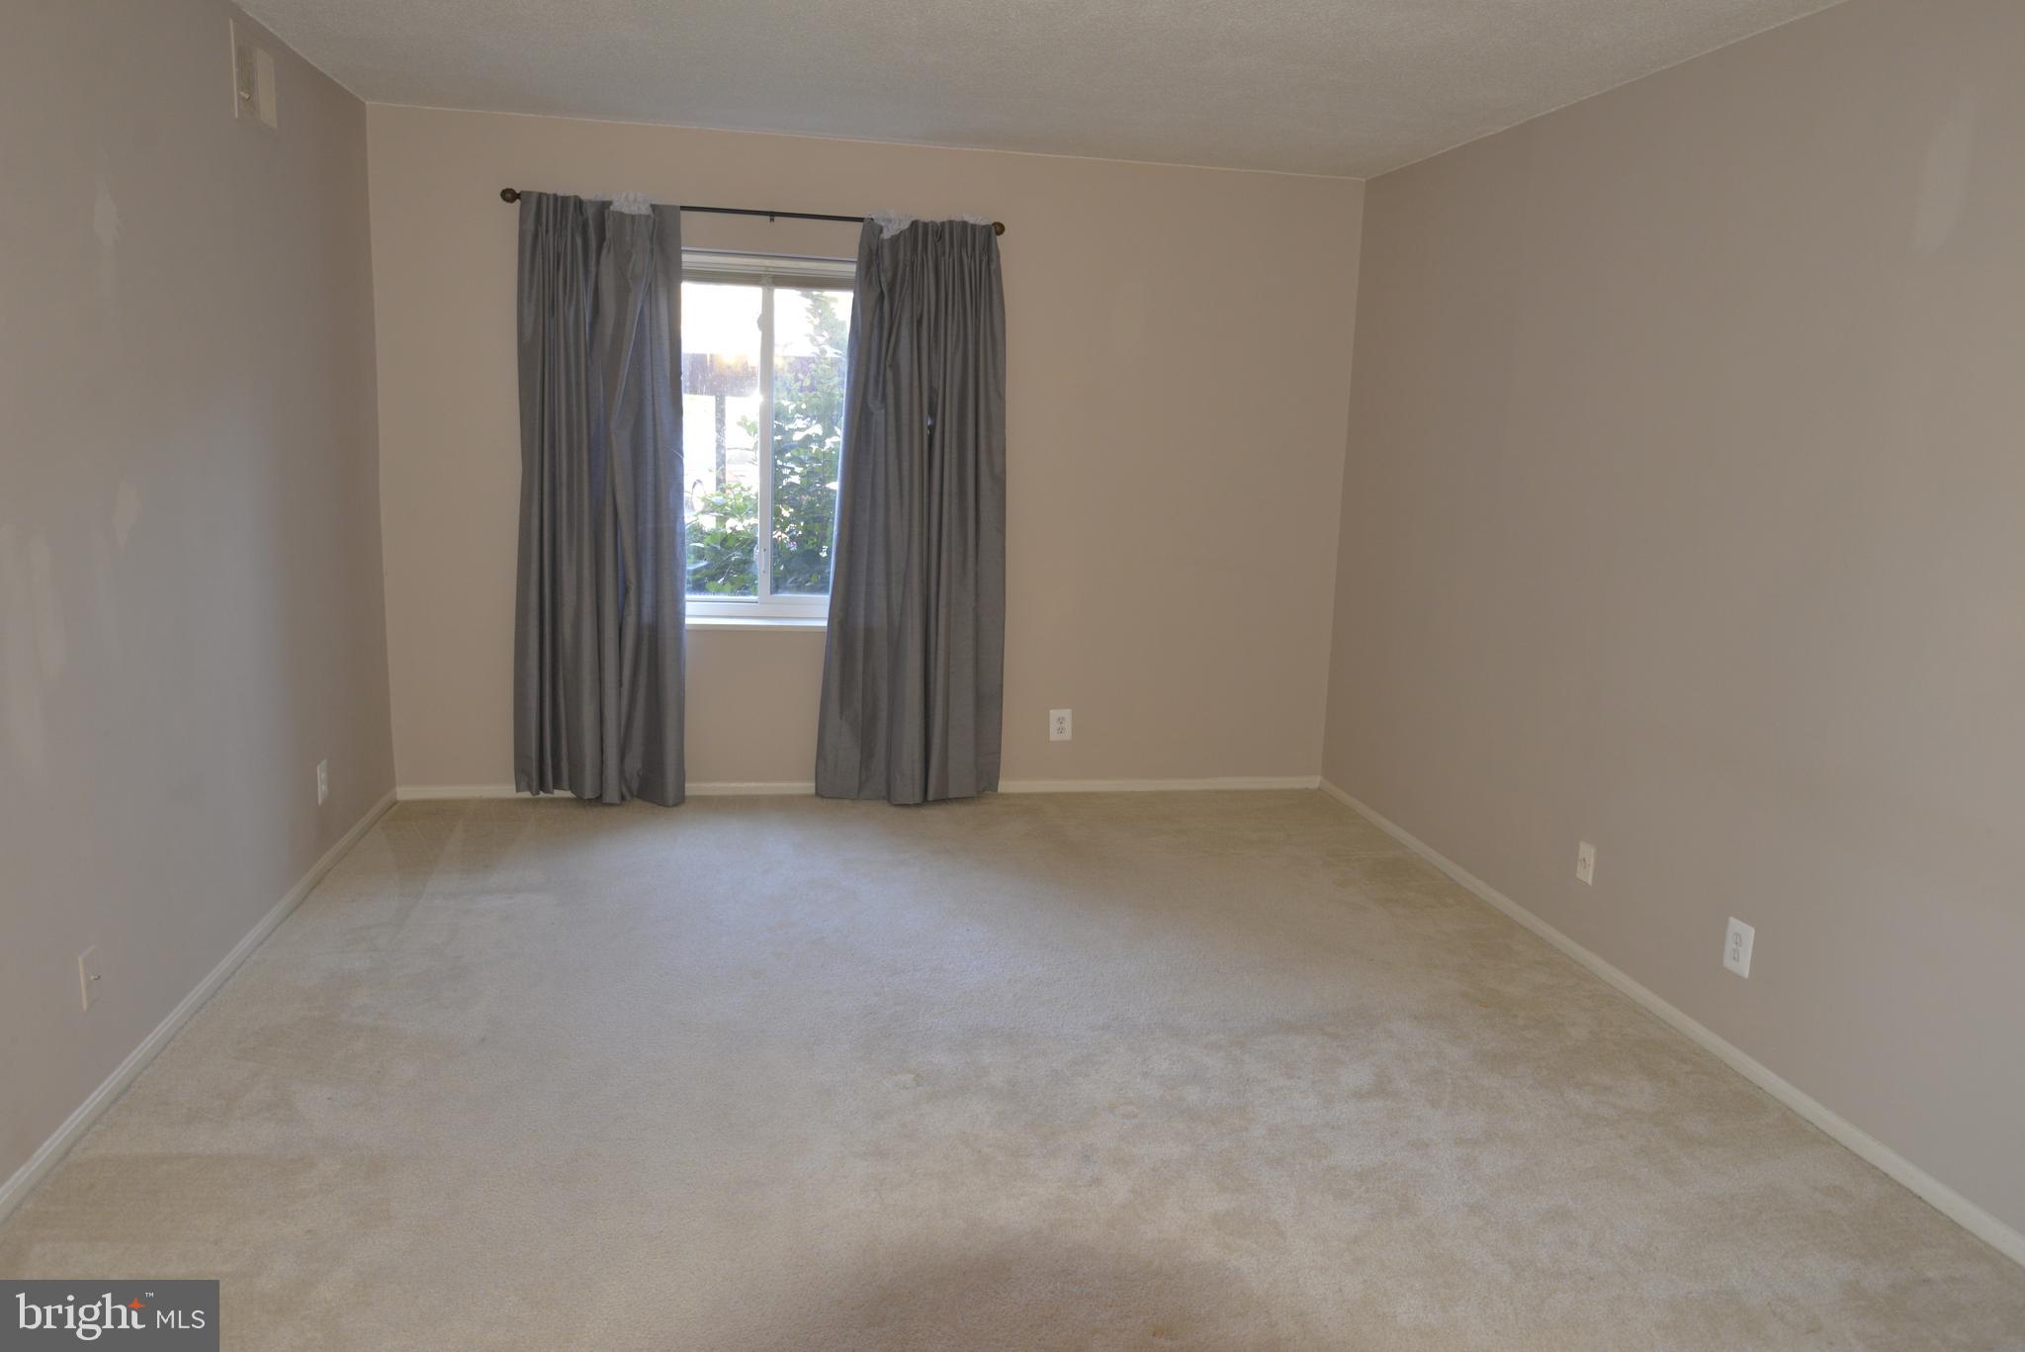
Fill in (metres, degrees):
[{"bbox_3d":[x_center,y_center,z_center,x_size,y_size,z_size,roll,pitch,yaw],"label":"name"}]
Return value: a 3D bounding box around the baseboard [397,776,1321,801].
[{"bbox_3d":[-0.497,0.443,5.343,3.635,0.052,0.016,0,11,-11],"label":"baseboard"}]

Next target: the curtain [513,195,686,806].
[{"bbox_3d":[-1.473,-0.592,4.855,0.575,2.140,0.155,0,11,-11],"label":"curtain"}]

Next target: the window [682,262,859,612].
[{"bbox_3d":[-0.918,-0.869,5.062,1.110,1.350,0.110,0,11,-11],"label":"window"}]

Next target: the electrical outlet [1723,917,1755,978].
[{"bbox_3d":[1.740,0.653,3.239,0.010,0.125,0.082,0,11,-11],"label":"electrical outlet"}]

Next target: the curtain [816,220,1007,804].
[{"bbox_3d":[-0.385,-0.577,5.055,0.673,2.130,0.165,0,11,-11],"label":"curtain"}]

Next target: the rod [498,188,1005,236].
[{"bbox_3d":[-0.887,-1.633,4.777,1.760,0.055,0.060,0,11,-11],"label":"rod"}]

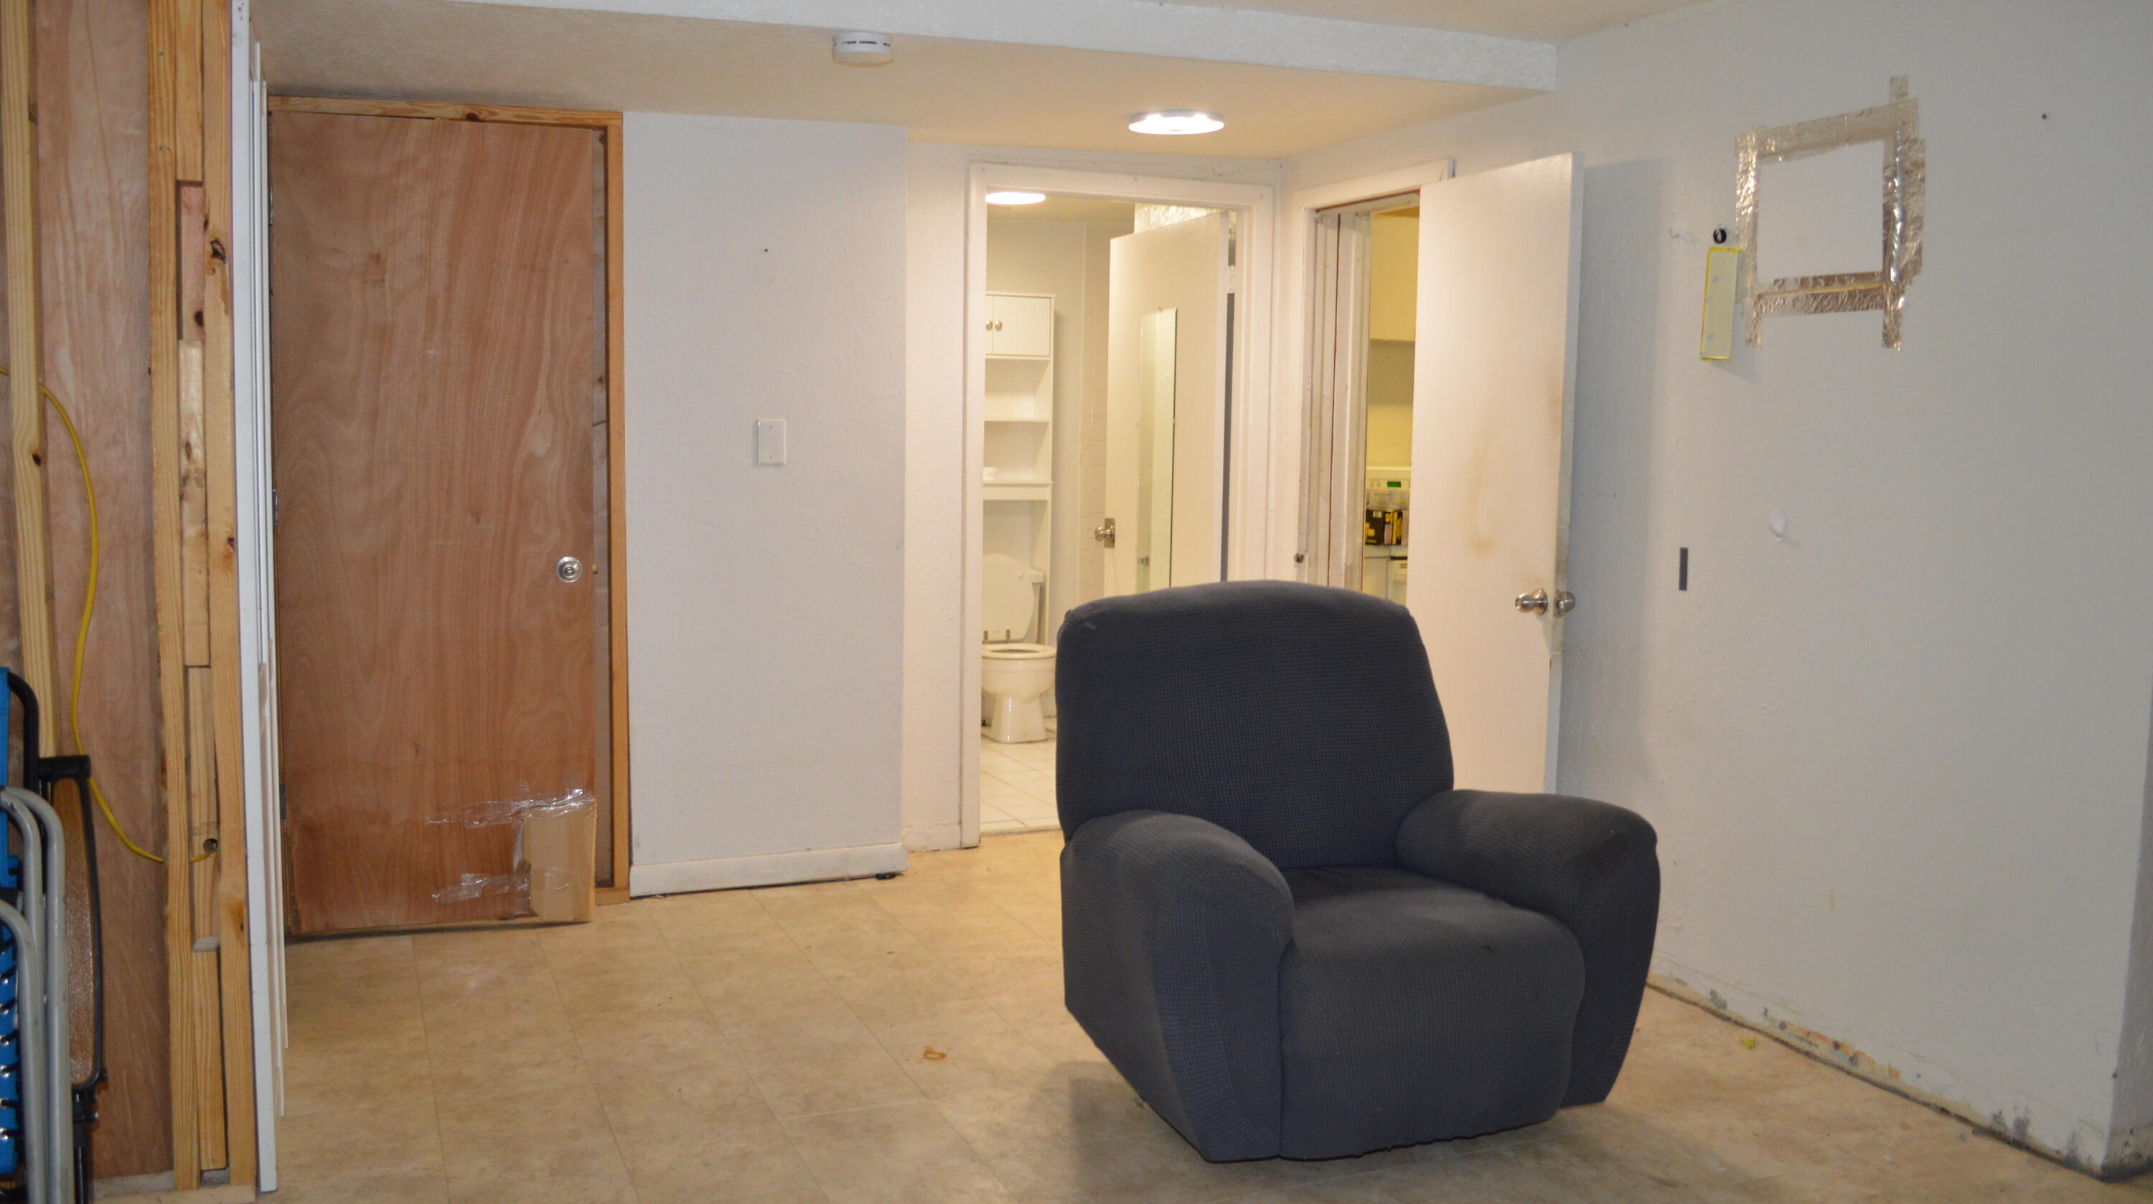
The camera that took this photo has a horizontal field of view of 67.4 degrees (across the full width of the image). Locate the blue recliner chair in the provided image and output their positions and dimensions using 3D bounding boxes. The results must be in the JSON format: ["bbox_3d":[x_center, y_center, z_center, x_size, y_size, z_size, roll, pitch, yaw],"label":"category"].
[{"bbox_3d":[0.530,0.480,3.347,0.980,0.990,0.910,-1,7,-18],"label":"blue recliner chair"}]

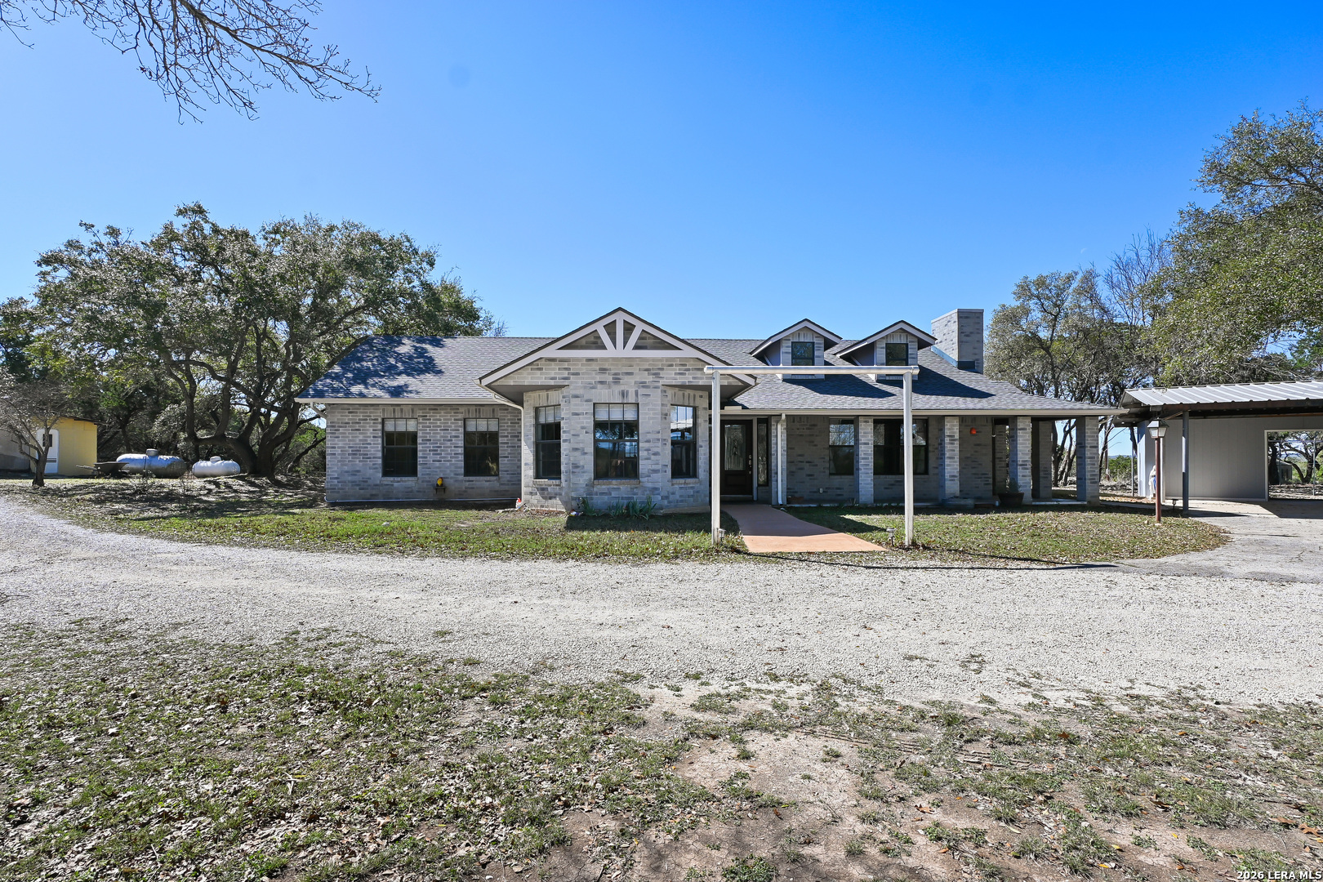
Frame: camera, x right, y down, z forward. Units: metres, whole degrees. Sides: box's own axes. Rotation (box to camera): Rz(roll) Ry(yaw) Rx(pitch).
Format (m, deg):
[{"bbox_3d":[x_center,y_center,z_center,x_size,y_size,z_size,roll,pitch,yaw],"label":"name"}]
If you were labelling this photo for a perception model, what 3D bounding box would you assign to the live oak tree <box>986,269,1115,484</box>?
[{"bbox_3d":[14.600,-2.440,25.000,4.800,8.100,4.900,0,-1,30],"label":"live oak tree"}]

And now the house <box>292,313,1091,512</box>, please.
[{"bbox_3d":[0.900,-1.250,20.300,20.600,5.600,14.000,0,-1,-4],"label":"house"}]

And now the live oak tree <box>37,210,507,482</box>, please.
[{"bbox_3d":[-15.500,-4.100,27.200,17.000,11.400,15.500,0,-1,-30],"label":"live oak tree"}]

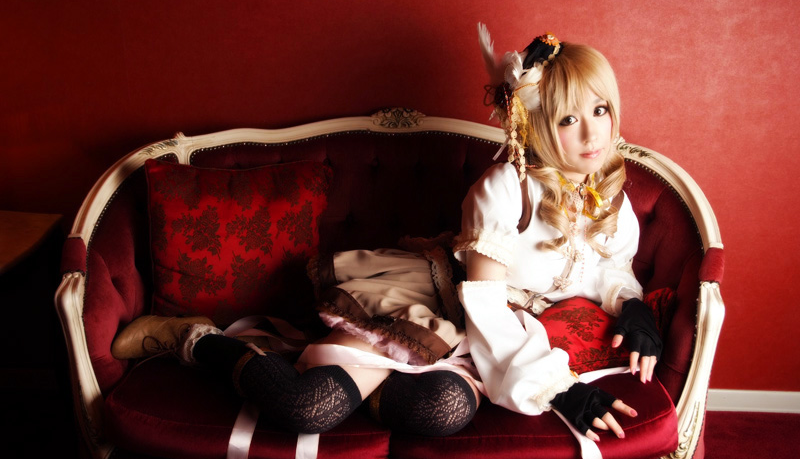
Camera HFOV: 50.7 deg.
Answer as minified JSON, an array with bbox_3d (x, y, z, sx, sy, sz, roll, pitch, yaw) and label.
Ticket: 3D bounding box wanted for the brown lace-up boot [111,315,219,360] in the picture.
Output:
[{"bbox_3d":[-0.543,0.249,1.950,0.245,0.095,0.120,-10,32,-7],"label":"brown lace-up boot"}]

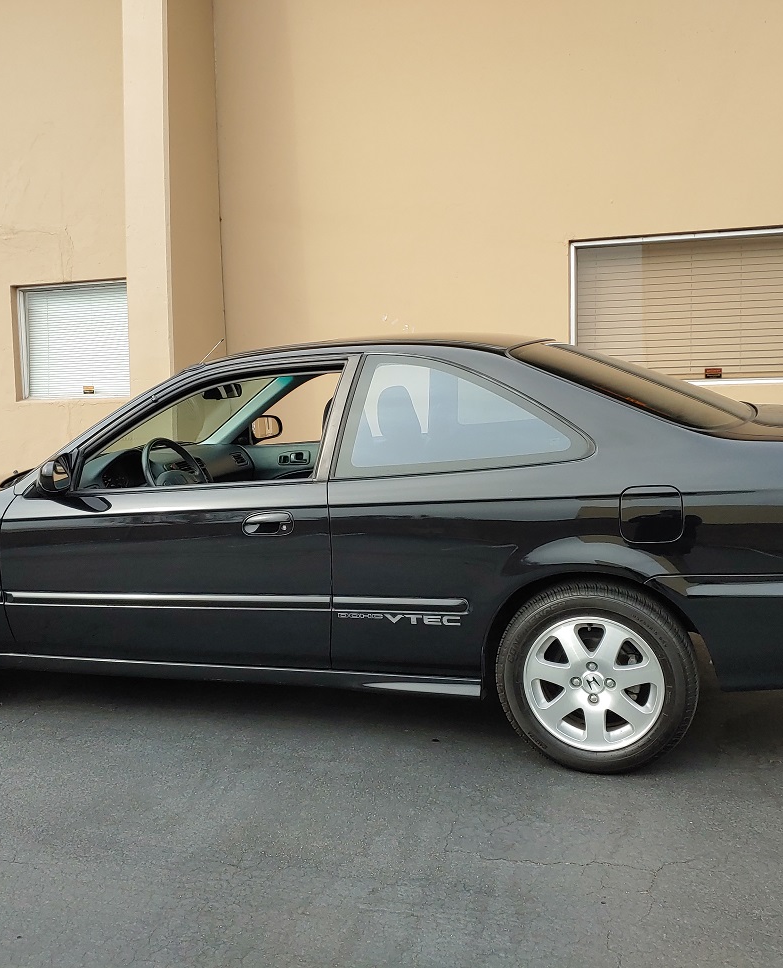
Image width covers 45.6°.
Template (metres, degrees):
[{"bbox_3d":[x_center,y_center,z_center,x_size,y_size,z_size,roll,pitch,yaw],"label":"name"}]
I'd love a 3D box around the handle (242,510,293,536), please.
[{"bbox_3d":[-0.401,0.126,3.034,0.172,0.083,0.045,0,8,18],"label":"handle"}]

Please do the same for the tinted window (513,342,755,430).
[{"bbox_3d":[0.927,-0.354,3.438,0.820,0.110,1.240,24,14,13],"label":"tinted window"}]

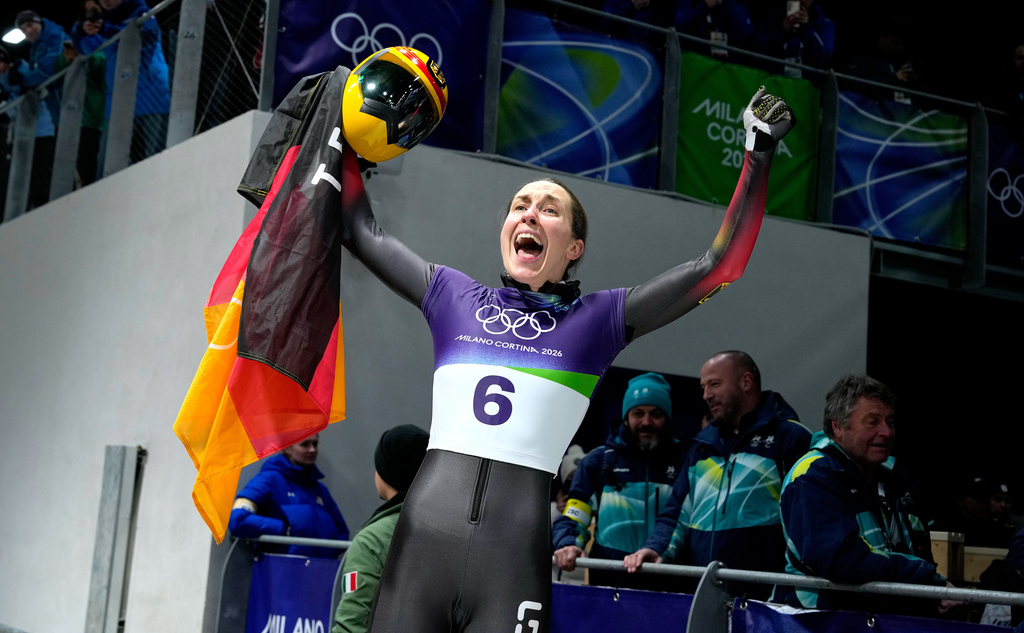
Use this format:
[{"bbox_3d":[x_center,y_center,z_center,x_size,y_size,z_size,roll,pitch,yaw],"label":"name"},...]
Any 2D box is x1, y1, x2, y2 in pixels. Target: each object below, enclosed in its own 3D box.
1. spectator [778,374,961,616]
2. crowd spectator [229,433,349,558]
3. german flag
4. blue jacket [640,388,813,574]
[{"bbox_3d":[0.977,1.006,4.660,0.470,1.720,0.540,-5,-13,43],"label":"spectator"},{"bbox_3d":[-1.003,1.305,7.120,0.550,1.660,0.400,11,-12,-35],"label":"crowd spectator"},{"bbox_3d":[-0.509,-0.030,3.498,0.370,1.000,0.300,3,-10,8],"label":"german flag"},{"bbox_3d":[0.692,0.643,5.225,0.570,0.780,0.420,-2,-12,33],"label":"blue jacket"}]

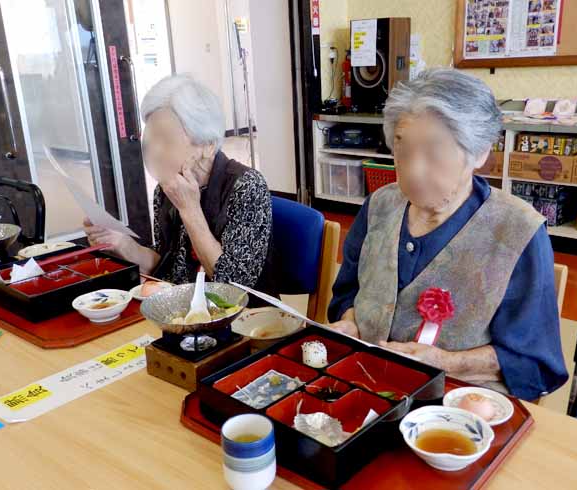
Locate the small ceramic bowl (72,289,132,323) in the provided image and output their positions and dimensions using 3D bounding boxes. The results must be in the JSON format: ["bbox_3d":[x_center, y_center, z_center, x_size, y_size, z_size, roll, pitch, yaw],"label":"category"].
[{"bbox_3d":[-0.382,0.132,1.253,0.117,0.040,0.117,-2,17,1],"label":"small ceramic bowl"}]

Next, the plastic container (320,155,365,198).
[{"bbox_3d":[0.527,-0.548,4.748,0.370,0.270,0.340,13,23,42],"label":"plastic container"}]

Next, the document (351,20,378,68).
[{"bbox_3d":[0.529,-1.402,4.200,0.210,0.297,0.004,13,23,42],"label":"document"}]

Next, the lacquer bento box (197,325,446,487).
[{"bbox_3d":[0.052,0.217,0.901,0.256,0.053,0.256,13,23,41],"label":"lacquer bento box"}]

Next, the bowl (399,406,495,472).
[{"bbox_3d":[0.200,0.253,0.767,0.114,0.043,0.114,-2,17,1],"label":"bowl"}]

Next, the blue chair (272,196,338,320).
[{"bbox_3d":[-0.169,0.281,1.772,0.500,0.790,0.540,13,23,42],"label":"blue chair"}]

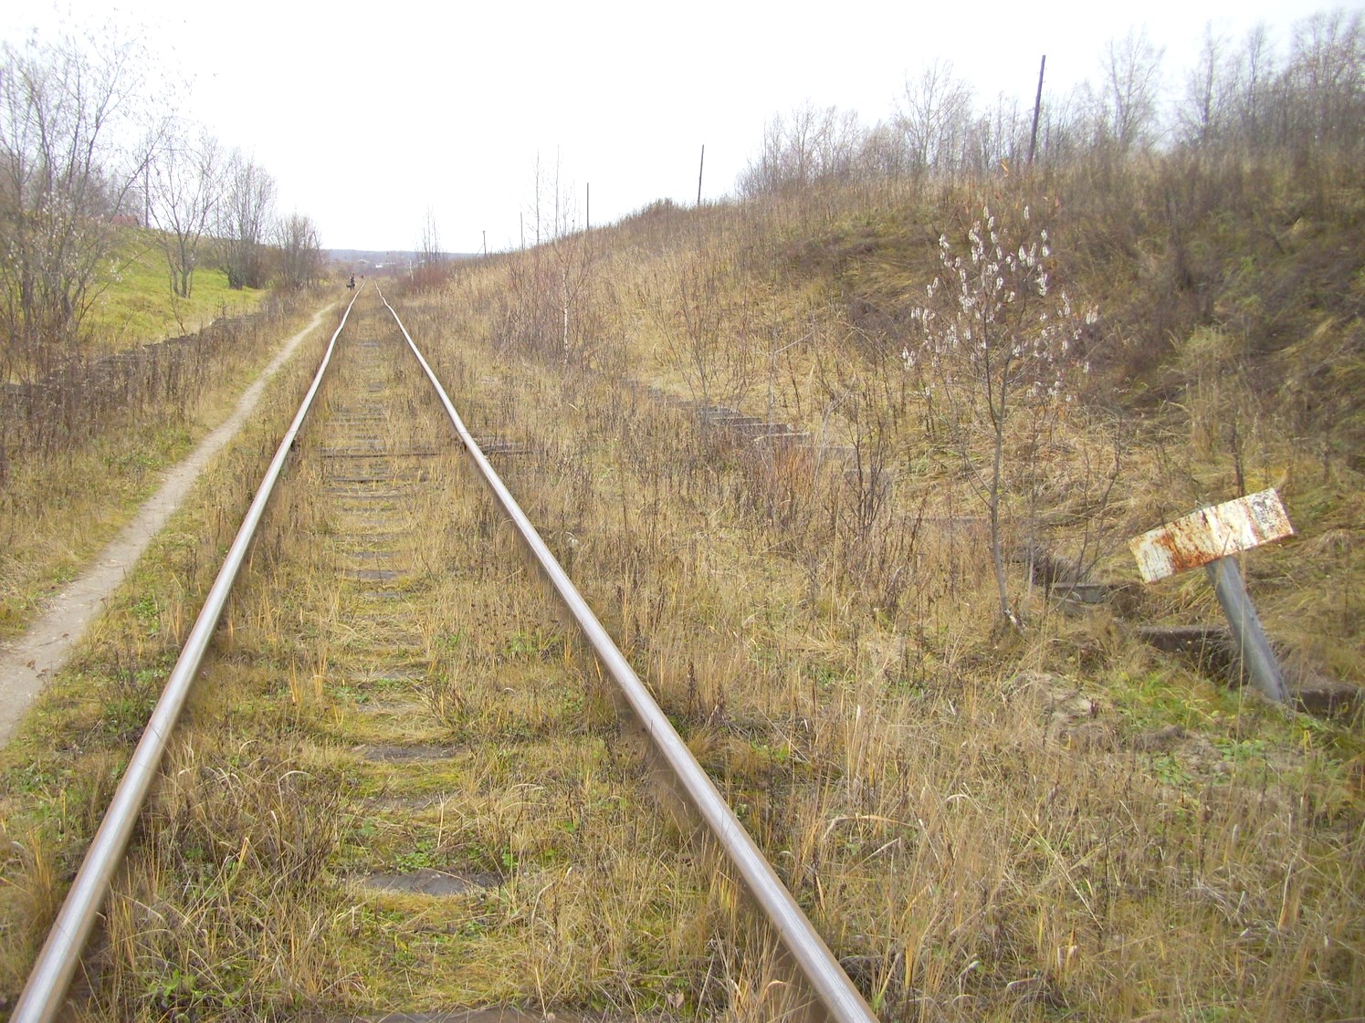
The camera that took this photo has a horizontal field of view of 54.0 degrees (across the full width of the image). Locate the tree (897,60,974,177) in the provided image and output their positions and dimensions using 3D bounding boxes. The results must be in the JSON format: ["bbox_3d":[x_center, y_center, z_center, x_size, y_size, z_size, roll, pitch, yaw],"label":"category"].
[{"bbox_3d":[10.808,-16.285,56.650,3.300,5.200,3.300,3,10,10],"label":"tree"}]

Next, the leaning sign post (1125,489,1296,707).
[{"bbox_3d":[2.379,0.400,5.717,0.610,0.840,0.140,-24,4,23],"label":"leaning sign post"}]

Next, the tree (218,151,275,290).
[{"bbox_3d":[-32.754,-21.615,100.172,4.200,9.950,4.200,-1,10,-18],"label":"tree"}]

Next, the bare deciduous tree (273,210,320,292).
[{"bbox_3d":[-31.585,-21.192,109.487,3.800,6.160,3.800,-1,10,-16],"label":"bare deciduous tree"}]

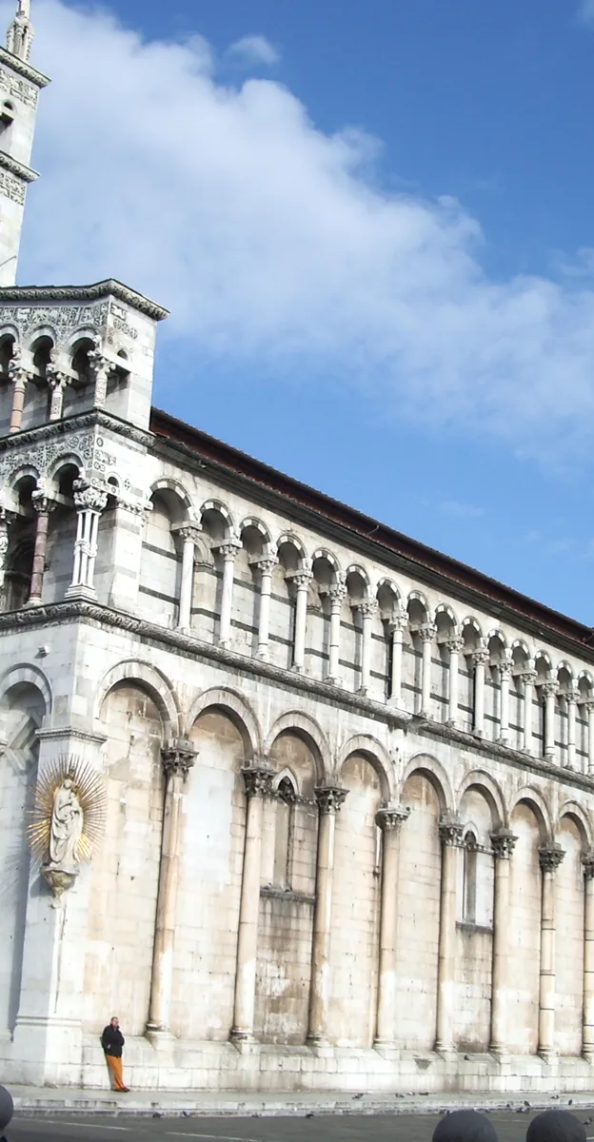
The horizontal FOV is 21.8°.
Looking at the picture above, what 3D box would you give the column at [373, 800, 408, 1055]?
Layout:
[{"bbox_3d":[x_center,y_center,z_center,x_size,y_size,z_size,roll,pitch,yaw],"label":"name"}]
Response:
[{"bbox_3d":[2.815,10.985,47.467,0.700,7.470,0.760,-11,-22,37],"label":"column"}]

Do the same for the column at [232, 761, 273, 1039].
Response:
[{"bbox_3d":[-1.308,9.583,44.943,0.660,7.950,0.680,-11,-22,36],"label":"column"}]

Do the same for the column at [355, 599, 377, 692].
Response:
[{"bbox_3d":[2.195,2.413,48.742,0.530,3.150,0.530,3,-18,1],"label":"column"}]

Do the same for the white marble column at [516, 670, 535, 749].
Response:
[{"bbox_3d":[7.967,4.871,53.686,0.400,2.750,0.400,-11,-22,37],"label":"white marble column"}]

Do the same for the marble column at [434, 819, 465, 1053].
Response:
[{"bbox_3d":[4.751,11.290,47.922,0.620,7.100,0.650,-11,-22,37],"label":"marble column"}]

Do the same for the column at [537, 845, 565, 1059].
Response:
[{"bbox_3d":[8.958,13.596,54.815,0.700,7.500,0.740,-11,-22,37],"label":"column"}]

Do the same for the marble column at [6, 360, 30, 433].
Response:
[{"bbox_3d":[-7.740,-4.700,42.399,0.450,2.275,0.450,-11,-22,36],"label":"marble column"}]

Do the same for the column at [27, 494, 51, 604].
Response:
[{"bbox_3d":[-7.209,-0.514,43.068,0.420,3.220,0.430,2,-18,1],"label":"column"}]

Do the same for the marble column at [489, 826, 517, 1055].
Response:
[{"bbox_3d":[7.021,12.649,51.997,0.720,7.598,0.780,-11,-22,36],"label":"marble column"}]

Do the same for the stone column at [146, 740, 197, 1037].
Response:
[{"bbox_3d":[-3.251,8.174,39.360,0.720,7.583,0.770,-11,-22,36],"label":"stone column"}]

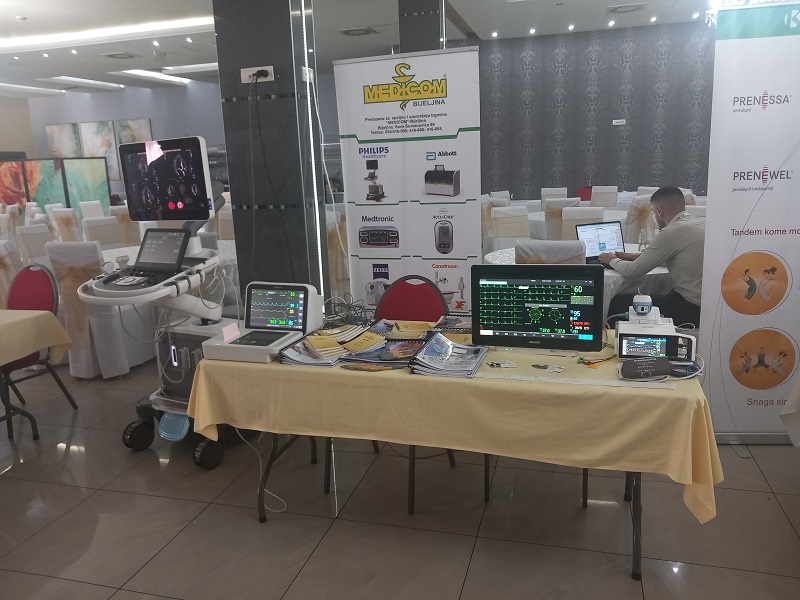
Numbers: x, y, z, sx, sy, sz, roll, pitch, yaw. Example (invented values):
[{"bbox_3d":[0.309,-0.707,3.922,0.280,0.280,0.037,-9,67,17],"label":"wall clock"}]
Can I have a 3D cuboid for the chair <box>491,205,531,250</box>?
[{"bbox_3d":[1.137,-0.359,5.873,0.440,1.000,0.540,-5,13,-11],"label":"chair"}]

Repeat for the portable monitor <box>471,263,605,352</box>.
[{"bbox_3d":[0.517,0.029,2.369,0.483,0.330,0.130,2,13,18],"label":"portable monitor"}]

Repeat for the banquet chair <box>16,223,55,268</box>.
[{"bbox_3d":[-3.696,-0.314,6.657,0.520,0.990,0.440,4,14,25],"label":"banquet chair"}]

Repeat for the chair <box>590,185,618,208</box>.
[{"bbox_3d":[2.833,-1.080,8.767,0.440,1.000,0.540,3,14,25],"label":"chair"}]

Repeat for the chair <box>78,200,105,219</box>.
[{"bbox_3d":[-5.068,-1.151,10.583,0.540,1.000,0.440,10,17,43],"label":"chair"}]

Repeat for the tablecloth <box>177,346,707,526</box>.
[{"bbox_3d":[0.192,0.394,2.564,1.940,0.410,0.790,2,13,18],"label":"tablecloth"}]

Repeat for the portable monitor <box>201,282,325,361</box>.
[{"bbox_3d":[-0.568,0.070,2.635,0.325,0.230,0.520,1,13,16],"label":"portable monitor"}]

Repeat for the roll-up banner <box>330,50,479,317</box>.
[{"bbox_3d":[0.075,-0.390,3.792,0.860,2.070,0.160,2,13,17],"label":"roll-up banner"}]

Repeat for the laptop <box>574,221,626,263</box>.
[{"bbox_3d":[1.473,-0.391,4.259,0.375,0.240,0.320,-8,14,-25],"label":"laptop"}]

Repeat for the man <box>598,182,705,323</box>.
[{"bbox_3d":[1.646,-0.063,3.946,0.700,1.240,0.560,5,15,32],"label":"man"}]

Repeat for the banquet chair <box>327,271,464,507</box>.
[{"bbox_3d":[-0.039,0.391,2.909,0.460,0.930,0.550,5,14,29],"label":"banquet chair"}]

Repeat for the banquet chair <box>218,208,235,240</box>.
[{"bbox_3d":[-1.941,-0.525,7.288,0.440,0.990,0.520,0,13,9],"label":"banquet chair"}]

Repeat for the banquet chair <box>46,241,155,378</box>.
[{"bbox_3d":[-2.243,0.038,4.743,0.440,1.000,0.540,1,13,14],"label":"banquet chair"}]

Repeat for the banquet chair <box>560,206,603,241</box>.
[{"bbox_3d":[1.609,-0.279,5.424,0.440,1.000,0.540,0,13,11],"label":"banquet chair"}]

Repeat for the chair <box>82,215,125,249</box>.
[{"bbox_3d":[-3.062,-0.373,6.729,0.440,1.000,0.540,-14,17,-42],"label":"chair"}]

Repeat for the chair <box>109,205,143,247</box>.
[{"bbox_3d":[-4.226,-0.967,9.716,0.440,0.990,0.520,-7,13,-19],"label":"chair"}]

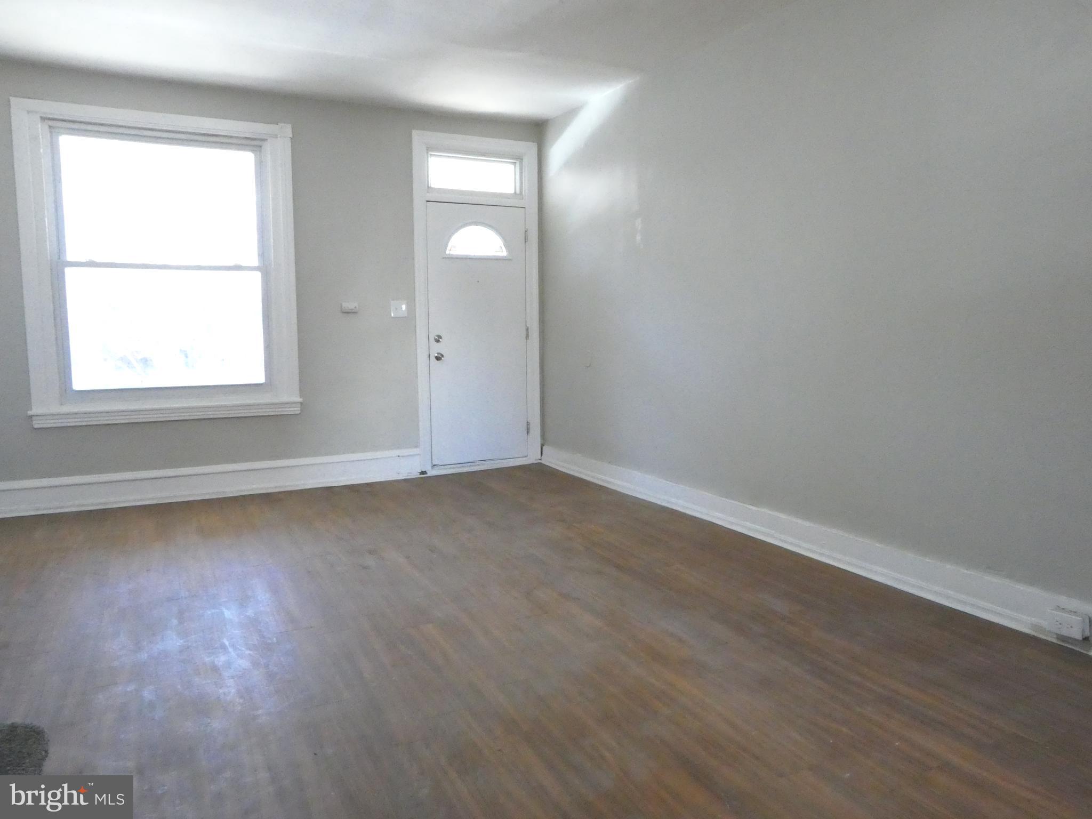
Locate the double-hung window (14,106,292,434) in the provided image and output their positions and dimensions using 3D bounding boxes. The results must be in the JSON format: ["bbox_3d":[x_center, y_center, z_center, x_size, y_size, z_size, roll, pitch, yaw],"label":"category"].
[{"bbox_3d":[-2.497,-0.933,5.012,1.619,1.991,0.120,-3,7,-26],"label":"double-hung window"}]

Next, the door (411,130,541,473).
[{"bbox_3d":[-0.528,-0.809,5.996,1.029,2.601,0.120,-3,7,-26],"label":"door"}]

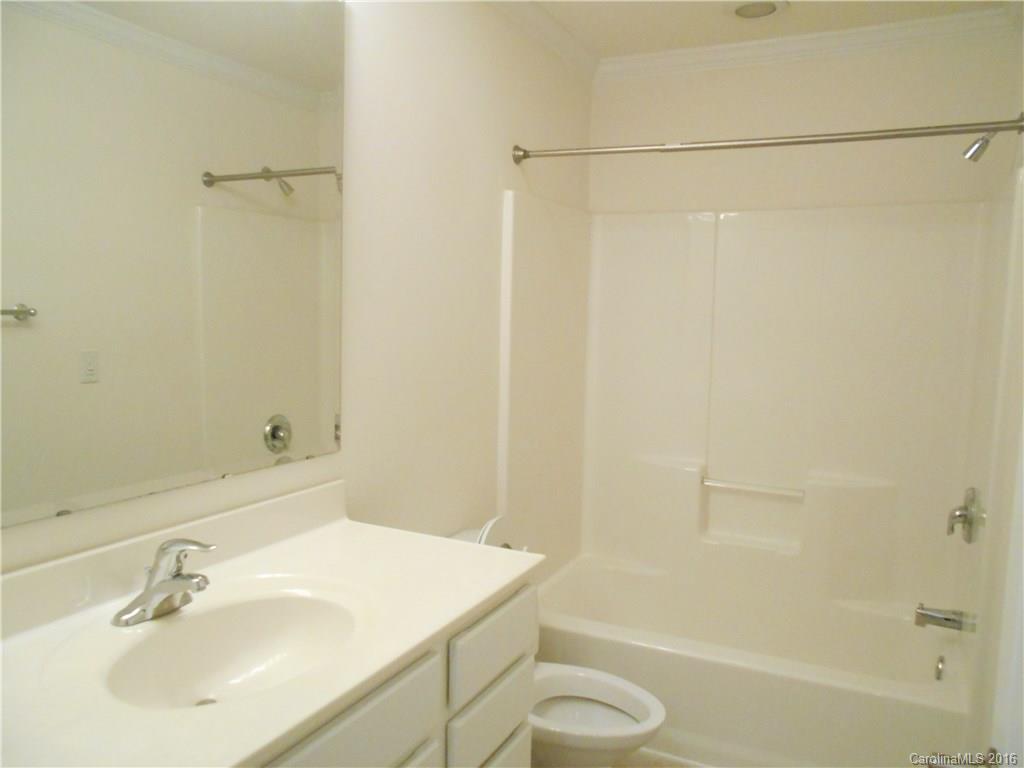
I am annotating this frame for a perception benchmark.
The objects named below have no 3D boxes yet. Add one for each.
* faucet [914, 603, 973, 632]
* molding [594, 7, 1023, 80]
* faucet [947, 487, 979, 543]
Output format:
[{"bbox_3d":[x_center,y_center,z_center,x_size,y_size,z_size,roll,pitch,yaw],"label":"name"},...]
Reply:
[{"bbox_3d":[1.410,0.774,2.540,0.136,0.079,0.055,4,6,26],"label":"faucet"},{"bbox_3d":[0.993,-1.260,2.894,1.475,0.067,0.066,4,6,26],"label":"molding"},{"bbox_3d":[1.461,0.430,2.506,0.070,0.184,0.184,4,6,26],"label":"faucet"}]

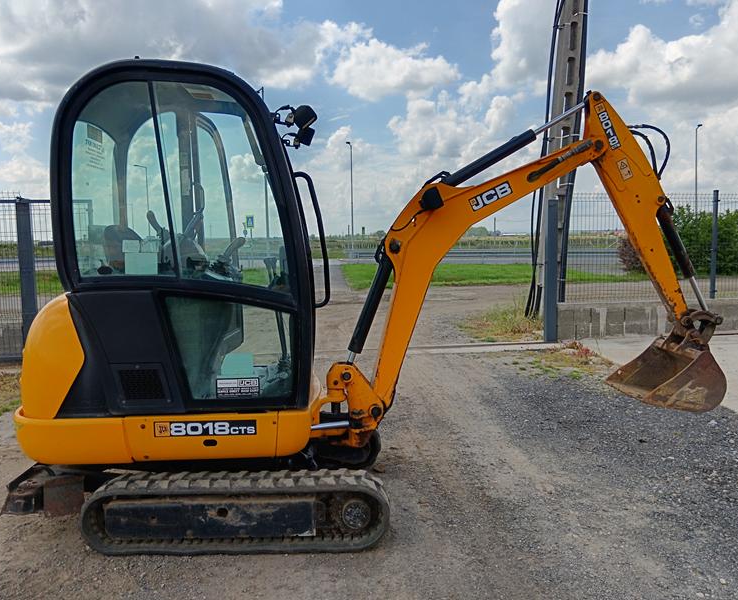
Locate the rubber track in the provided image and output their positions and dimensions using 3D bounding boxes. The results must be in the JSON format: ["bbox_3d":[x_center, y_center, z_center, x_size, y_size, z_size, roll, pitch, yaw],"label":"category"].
[{"bbox_3d":[-0.636,1.033,3.085,1.470,0.355,0.230,-1,6,-1],"label":"rubber track"}]

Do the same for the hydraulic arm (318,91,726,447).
[{"bbox_3d":[0.808,-0.172,3.505,2.220,1.945,0.460,-1,6,-1],"label":"hydraulic arm"}]

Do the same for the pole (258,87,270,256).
[{"bbox_3d":[-5.100,-5.880,30.500,0.450,8.700,0.250,2,7,27],"label":"pole"}]

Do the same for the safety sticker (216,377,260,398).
[{"bbox_3d":[-0.642,0.427,3.045,0.214,0.107,0.005,-1,6,-1],"label":"safety sticker"}]

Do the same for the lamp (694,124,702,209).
[{"bbox_3d":[22.300,-7.500,42.600,0.420,8.700,0.250,-1,6,0],"label":"lamp"}]

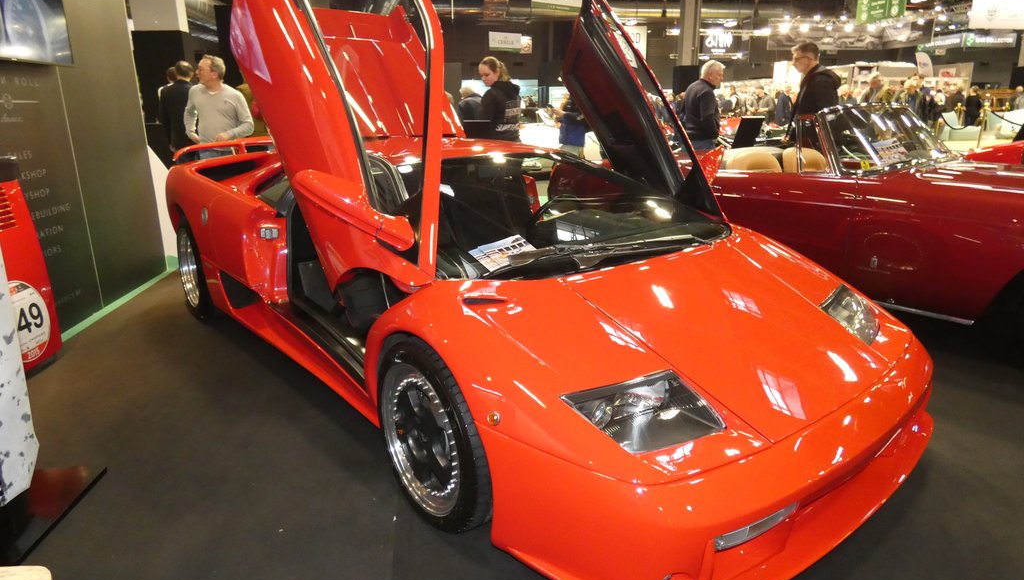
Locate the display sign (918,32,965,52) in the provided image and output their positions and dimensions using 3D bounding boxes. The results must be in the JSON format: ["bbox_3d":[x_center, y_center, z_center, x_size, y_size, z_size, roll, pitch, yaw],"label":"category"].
[{"bbox_3d":[19.415,-11.208,26.899,0.080,0.620,2.800,-2,18,-5],"label":"display sign"}]

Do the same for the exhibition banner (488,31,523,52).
[{"bbox_3d":[-0.387,-14.724,35.194,2.300,1.200,0.080,-13,22,-35],"label":"exhibition banner"}]

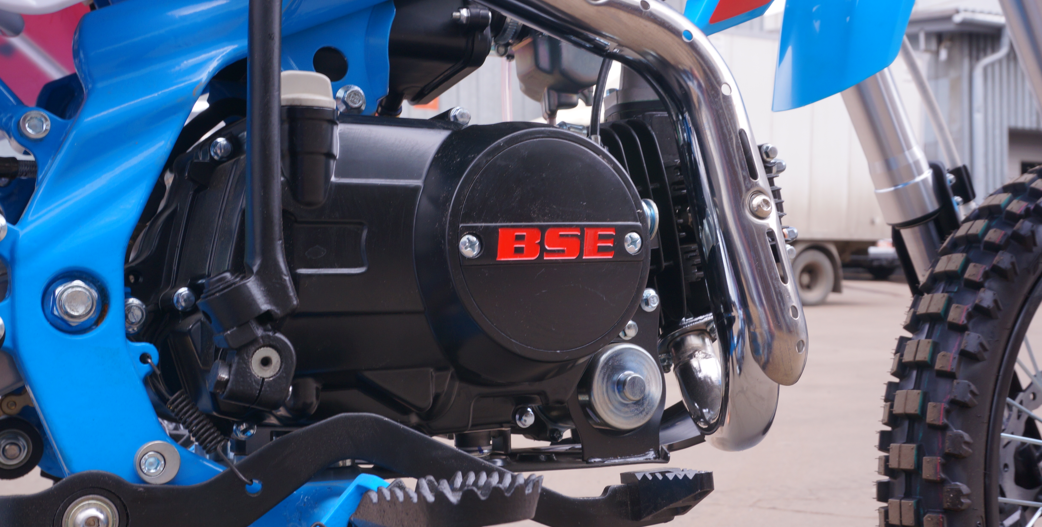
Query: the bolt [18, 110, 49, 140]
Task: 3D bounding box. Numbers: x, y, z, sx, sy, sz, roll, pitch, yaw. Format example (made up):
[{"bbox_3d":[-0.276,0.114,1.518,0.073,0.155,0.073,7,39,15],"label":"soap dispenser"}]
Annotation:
[{"bbox_3d":[-0.224,-0.064,0.520,0.013,0.013,0.009,0,-1,-28],"label":"bolt"}]

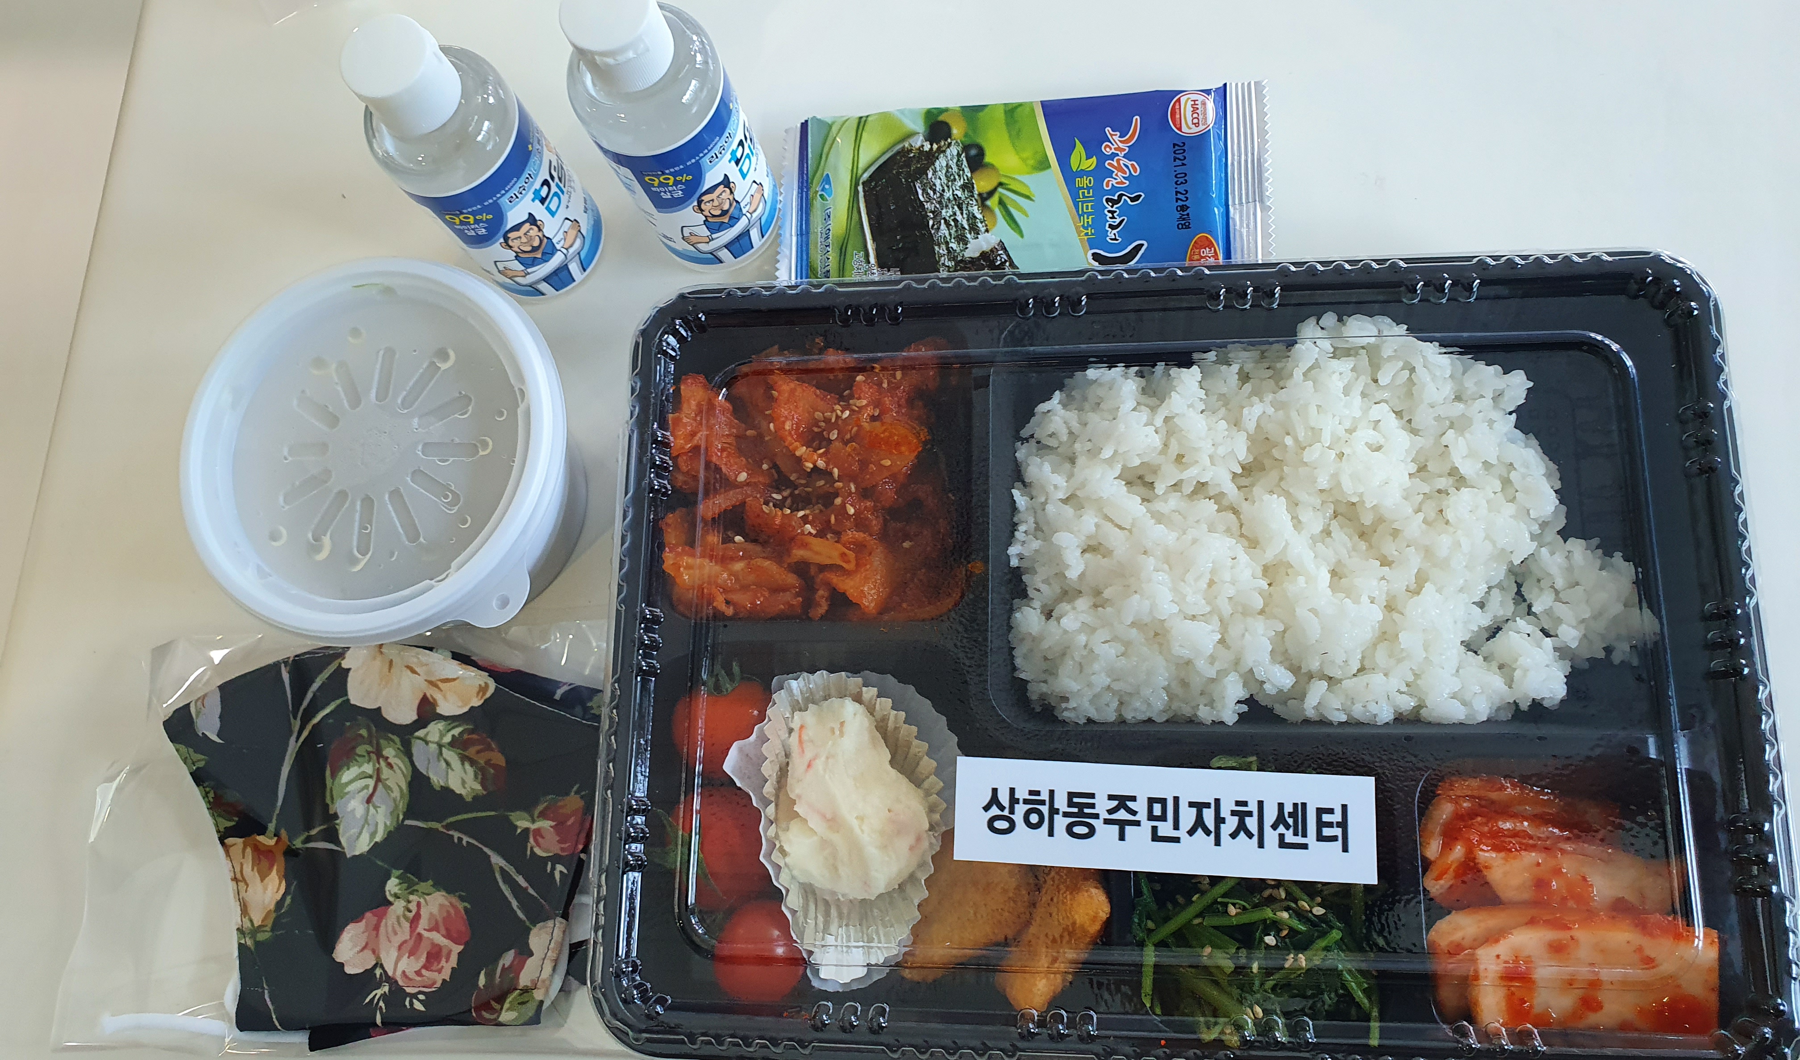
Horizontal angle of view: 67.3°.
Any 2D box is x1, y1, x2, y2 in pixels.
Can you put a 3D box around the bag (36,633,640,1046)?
[{"bbox_3d":[-0.158,0.088,0.387,0.175,0.020,0.123,-1,78,7],"label":"bag"}]

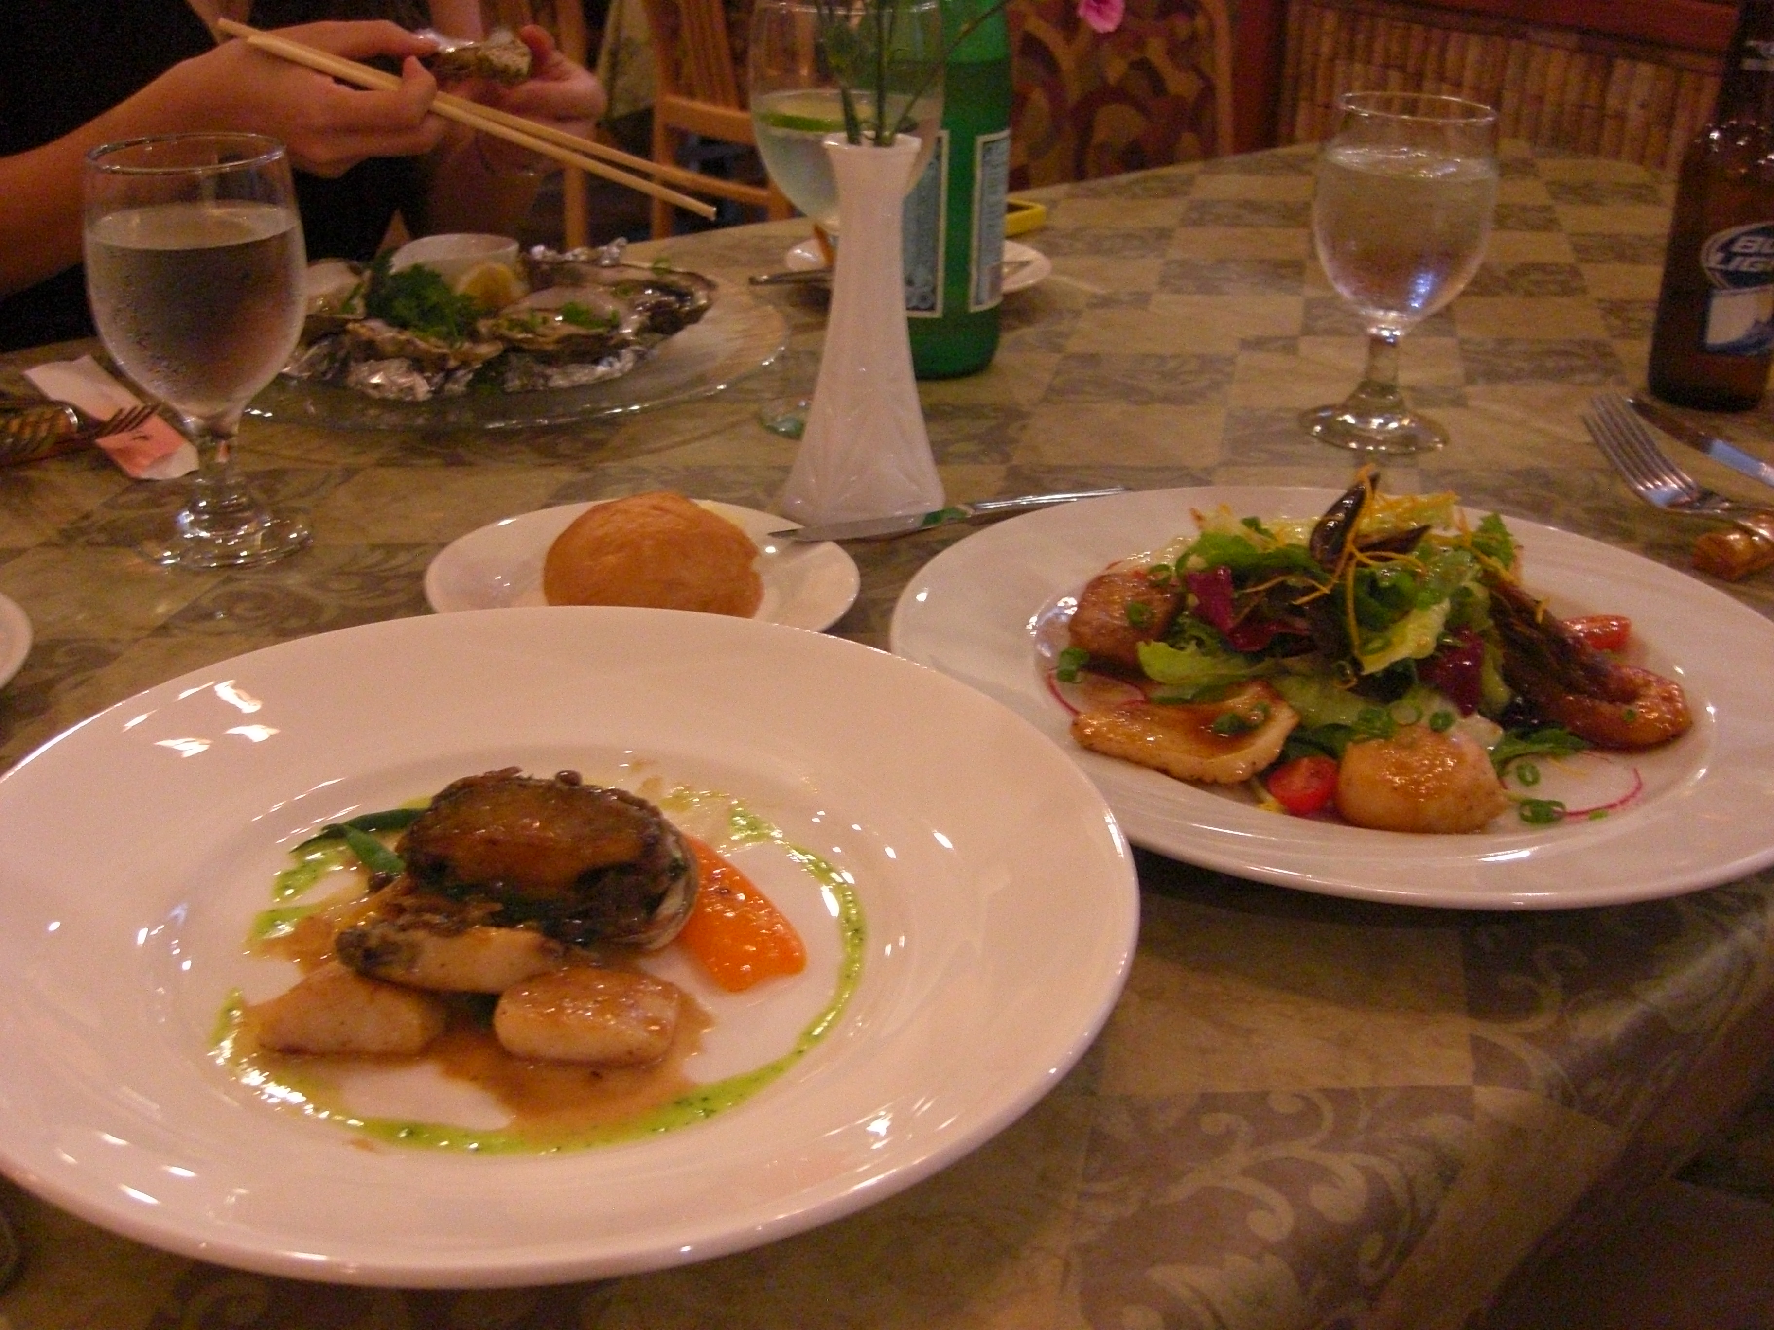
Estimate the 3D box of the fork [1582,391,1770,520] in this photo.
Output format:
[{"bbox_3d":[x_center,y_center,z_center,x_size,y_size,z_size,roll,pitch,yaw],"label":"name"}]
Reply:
[{"bbox_3d":[0.337,-0.059,0.778,0.026,0.024,0.195,-4,33,-13],"label":"fork"}]

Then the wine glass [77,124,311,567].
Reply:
[{"bbox_3d":[-0.254,-0.117,0.730,0.077,0.149,0.077,2,26,0],"label":"wine glass"}]

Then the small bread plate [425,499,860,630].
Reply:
[{"bbox_3d":[-0.088,-0.027,0.707,0.156,0.019,0.156,2,26,-1],"label":"small bread plate"}]

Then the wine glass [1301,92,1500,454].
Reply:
[{"bbox_3d":[0.231,-0.177,0.885,0.077,0.149,0.077,2,26,0],"label":"wine glass"}]

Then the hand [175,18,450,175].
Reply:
[{"bbox_3d":[-0.293,-0.286,0.985,0.135,0.075,0.080,2,26,0],"label":"hand"}]

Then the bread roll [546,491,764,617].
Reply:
[{"bbox_3d":[-0.082,-0.037,0.684,0.077,0.046,0.077,2,26,-1],"label":"bread roll"}]

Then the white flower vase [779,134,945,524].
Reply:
[{"bbox_3d":[-0.008,-0.132,0.777,0.069,0.150,0.069,2,26,0],"label":"white flower vase"}]

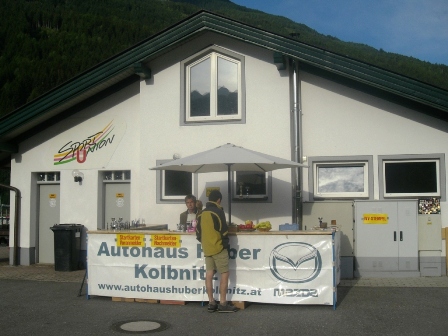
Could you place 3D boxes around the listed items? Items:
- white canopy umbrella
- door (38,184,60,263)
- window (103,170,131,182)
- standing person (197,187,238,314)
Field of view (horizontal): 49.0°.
[{"bbox_3d":[0.108,0.846,8.219,2.680,2.541,2.450,0,-4,0],"label":"white canopy umbrella"},{"bbox_3d":[-4.436,1.436,12.659,0.748,2.025,0.070,-1,-4,13],"label":"door"},{"bbox_3d":[-2.676,0.212,12.313,0.801,0.301,0.090,-1,-4,13],"label":"window"},{"bbox_3d":[-0.102,1.228,7.375,0.550,1.770,0.450,-3,-5,40],"label":"standing person"}]

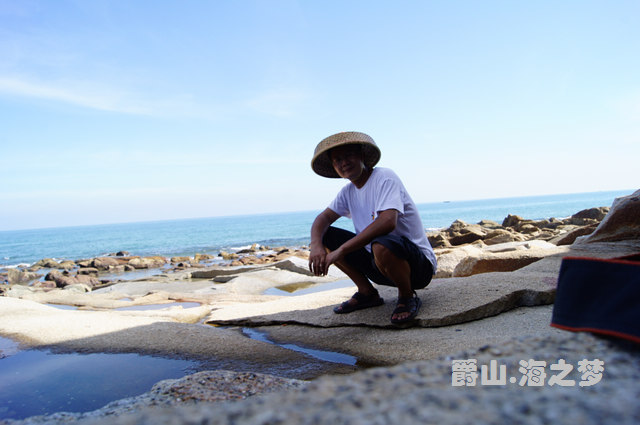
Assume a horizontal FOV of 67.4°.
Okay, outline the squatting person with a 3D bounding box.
[{"bbox_3d":[0.290,0.060,2.560,0.580,0.980,0.740,-4,0,44],"label":"squatting person"}]

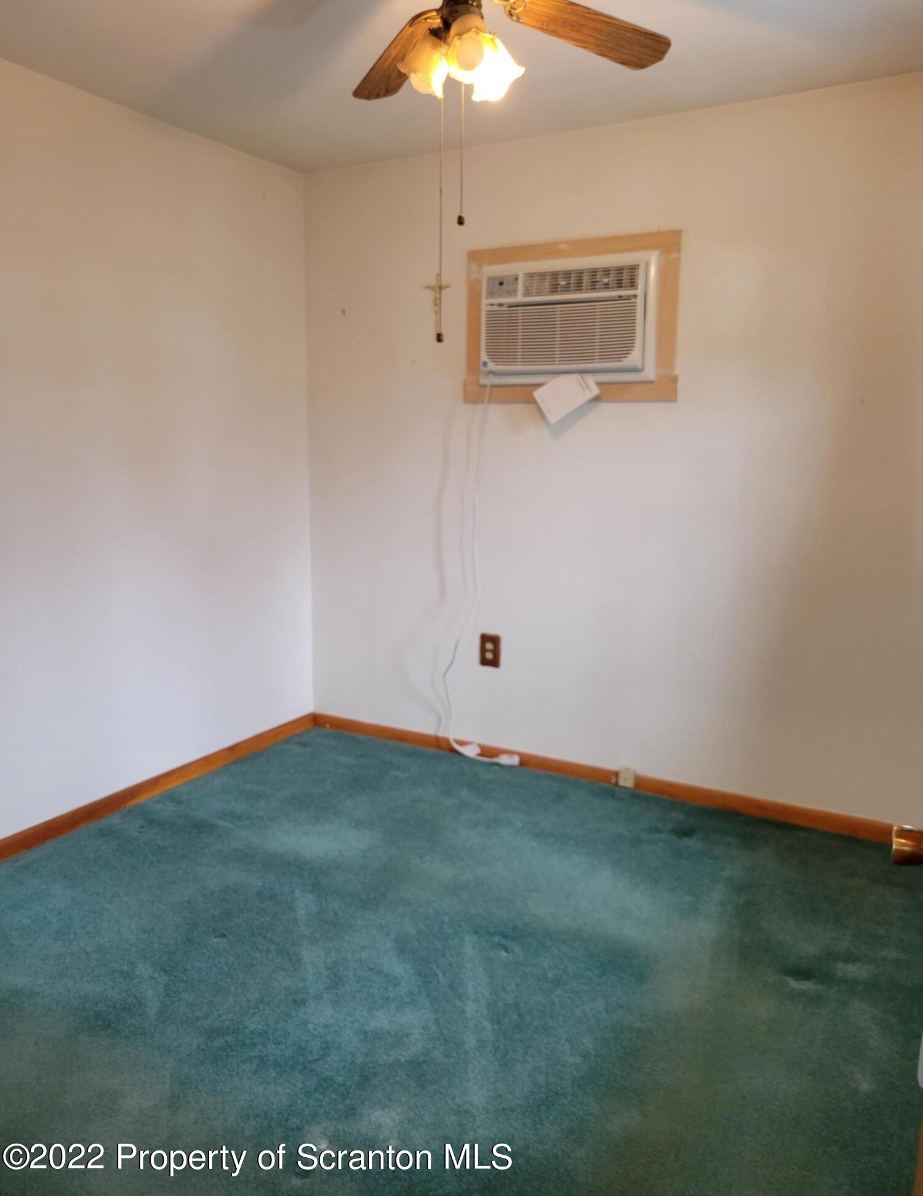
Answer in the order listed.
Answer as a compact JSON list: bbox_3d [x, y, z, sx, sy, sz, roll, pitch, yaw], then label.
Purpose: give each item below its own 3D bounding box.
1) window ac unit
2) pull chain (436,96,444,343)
[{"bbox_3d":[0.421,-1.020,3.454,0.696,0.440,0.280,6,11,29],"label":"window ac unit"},{"bbox_3d":[-0.044,-0.834,2.007,0.017,0.541,0.017,1,10,0],"label":"pull chain"}]

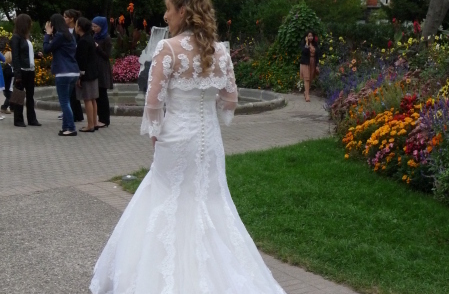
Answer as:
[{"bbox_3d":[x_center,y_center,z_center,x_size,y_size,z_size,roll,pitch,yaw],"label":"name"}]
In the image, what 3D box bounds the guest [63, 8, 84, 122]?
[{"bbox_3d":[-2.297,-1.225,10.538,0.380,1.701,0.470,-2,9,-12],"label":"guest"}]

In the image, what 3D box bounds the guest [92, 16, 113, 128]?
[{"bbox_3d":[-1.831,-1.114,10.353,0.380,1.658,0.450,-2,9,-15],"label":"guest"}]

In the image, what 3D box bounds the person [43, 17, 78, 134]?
[{"bbox_3d":[-2.240,-0.972,9.464,0.500,1.660,0.500,5,10,27],"label":"person"}]

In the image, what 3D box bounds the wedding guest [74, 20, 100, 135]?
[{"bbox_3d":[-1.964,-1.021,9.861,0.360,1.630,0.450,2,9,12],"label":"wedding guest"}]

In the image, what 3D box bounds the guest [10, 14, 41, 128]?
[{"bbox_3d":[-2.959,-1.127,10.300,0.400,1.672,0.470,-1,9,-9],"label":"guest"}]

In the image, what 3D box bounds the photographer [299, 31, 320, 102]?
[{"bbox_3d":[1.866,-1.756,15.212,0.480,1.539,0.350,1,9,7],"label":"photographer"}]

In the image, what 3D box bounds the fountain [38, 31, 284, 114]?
[{"bbox_3d":[-1.330,-1.626,14.322,5.200,1.540,5.200,0,9,0],"label":"fountain"}]

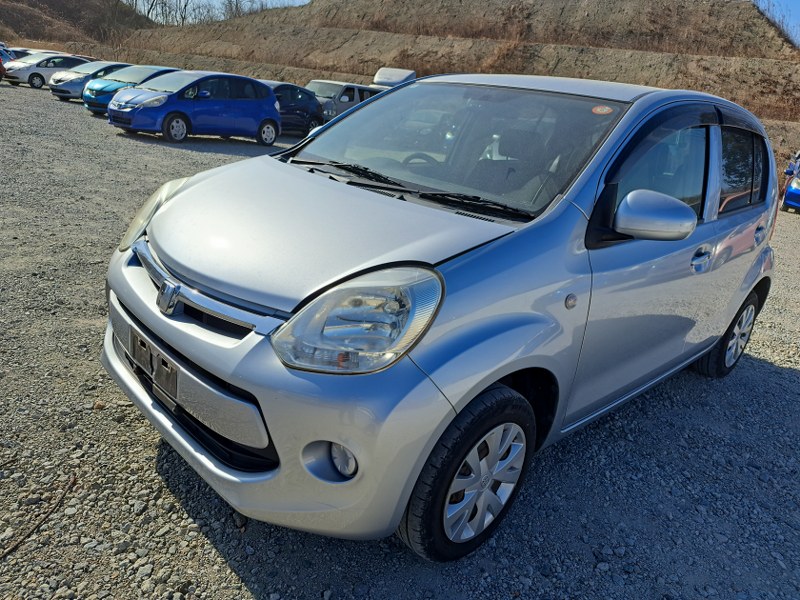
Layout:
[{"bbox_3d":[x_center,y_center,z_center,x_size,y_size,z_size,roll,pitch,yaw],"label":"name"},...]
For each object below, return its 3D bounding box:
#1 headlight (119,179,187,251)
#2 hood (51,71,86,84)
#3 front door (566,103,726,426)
[{"bbox_3d":[-0.904,-0.325,2.130,0.350,0.280,0.280,-10,25,-43],"label":"headlight"},{"bbox_3d":[-11.211,-7.559,18.772,1.360,0.300,0.840,17,21,28],"label":"hood"},{"bbox_3d":[0.952,-0.183,2.162,1.110,1.150,0.230,-11,25,-42],"label":"front door"}]

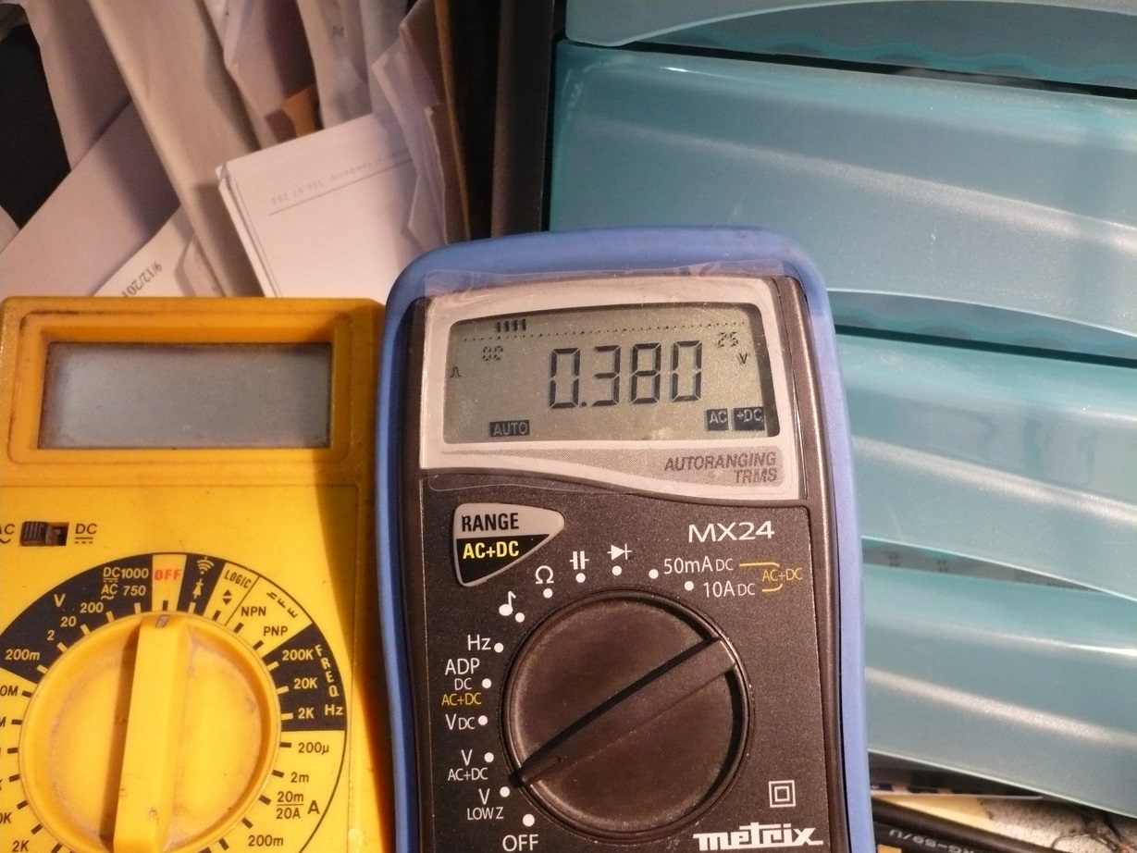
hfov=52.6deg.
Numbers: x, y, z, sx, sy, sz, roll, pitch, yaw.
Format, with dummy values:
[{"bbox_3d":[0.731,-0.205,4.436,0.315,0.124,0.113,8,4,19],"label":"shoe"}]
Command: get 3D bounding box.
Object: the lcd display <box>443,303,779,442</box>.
[{"bbox_3d":[0.008,-0.010,0.214,0.061,0.025,0.006,-3,-6,1],"label":"lcd display"}]

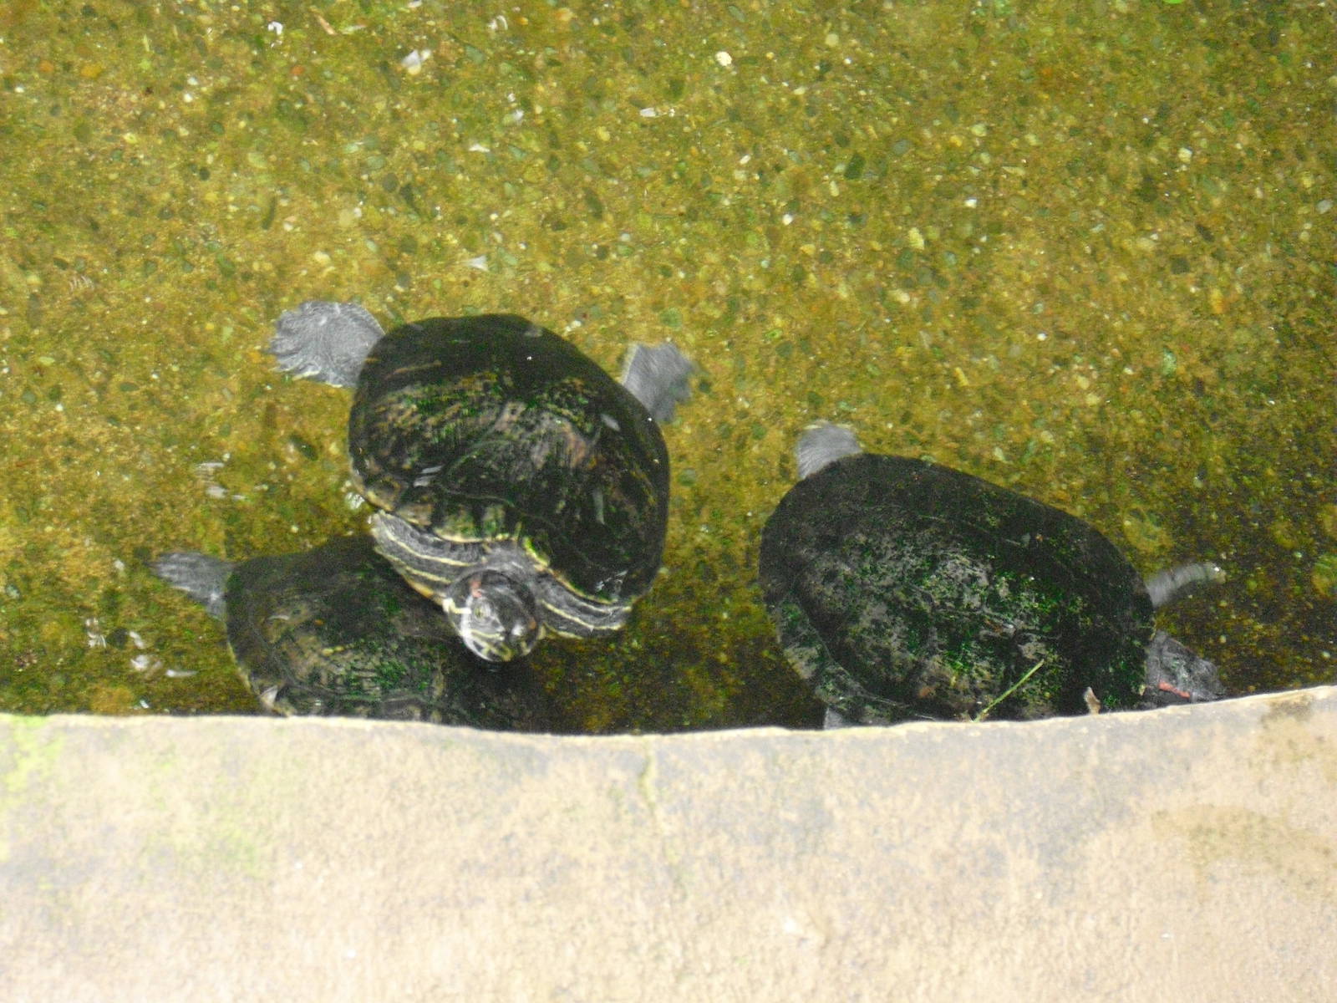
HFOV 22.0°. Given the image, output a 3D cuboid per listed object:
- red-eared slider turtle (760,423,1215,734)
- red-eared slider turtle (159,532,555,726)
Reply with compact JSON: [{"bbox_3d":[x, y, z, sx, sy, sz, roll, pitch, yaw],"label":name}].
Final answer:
[{"bbox_3d":[0.183,0.067,1.950,0.275,0.095,0.190,14,58,9],"label":"red-eared slider turtle"},{"bbox_3d":[-0.172,0.084,1.940,0.230,0.080,0.165,4,57,3],"label":"red-eared slider turtle"}]

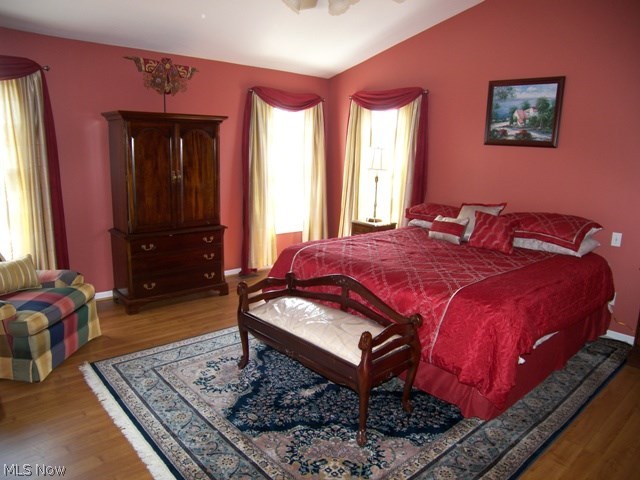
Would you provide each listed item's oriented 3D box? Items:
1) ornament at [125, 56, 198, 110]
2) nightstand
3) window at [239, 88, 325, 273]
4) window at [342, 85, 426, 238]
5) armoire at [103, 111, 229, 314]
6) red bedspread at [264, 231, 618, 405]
[{"bbox_3d":[-1.510,-1.476,4.305,0.690,0.495,0.120,-9,16,-39],"label":"ornament"},{"bbox_3d":[0.651,0.136,5.494,0.400,0.710,0.420,-11,17,-44],"label":"nightstand"},{"bbox_3d":[-0.422,-0.740,5.731,1.310,2.260,0.180,-9,16,-39],"label":"window"},{"bbox_3d":[0.732,-0.763,5.471,0.160,2.080,1.260,-11,17,-44],"label":"window"},{"bbox_3d":[-1.536,-0.310,4.519,1.050,1.875,0.590,-9,16,-39],"label":"armoire"},{"bbox_3d":[1.030,0.414,4.035,2.020,0.670,2.200,-10,17,-42],"label":"red bedspread"}]

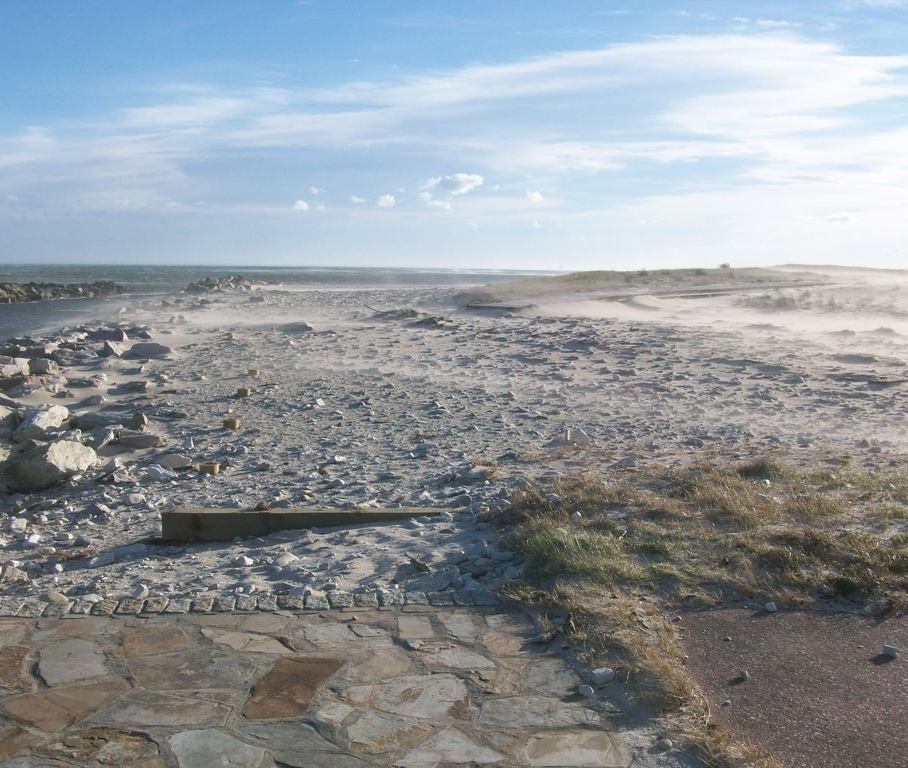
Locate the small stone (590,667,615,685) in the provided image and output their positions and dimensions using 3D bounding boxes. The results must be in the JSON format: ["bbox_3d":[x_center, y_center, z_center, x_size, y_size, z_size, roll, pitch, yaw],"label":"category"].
[{"bbox_3d":[0.579,1.134,3.936,0.088,0.055,0.065,1,7,0],"label":"small stone"}]

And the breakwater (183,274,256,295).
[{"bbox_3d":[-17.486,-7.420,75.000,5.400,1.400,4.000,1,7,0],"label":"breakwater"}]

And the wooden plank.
[{"bbox_3d":[-0.856,0.833,5.988,1.712,0.160,0.120,0,7,-3],"label":"wooden plank"}]

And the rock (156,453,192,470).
[{"bbox_3d":[-2.201,0.605,7.996,0.290,0.120,0.200,1,7,0],"label":"rock"}]

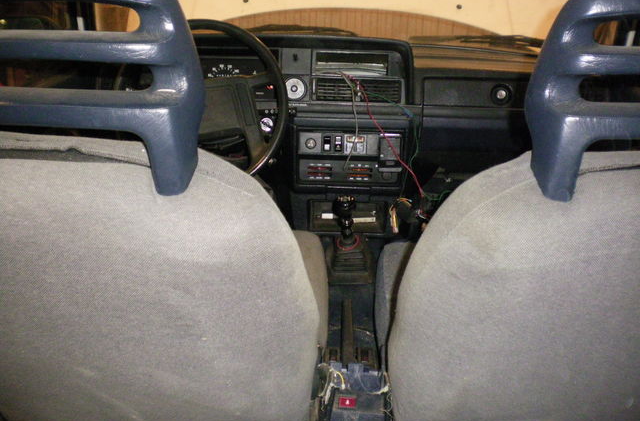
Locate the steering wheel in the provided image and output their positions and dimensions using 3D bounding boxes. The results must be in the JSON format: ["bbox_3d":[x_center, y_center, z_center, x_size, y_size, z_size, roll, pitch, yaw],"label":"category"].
[{"bbox_3d":[-0.269,-0.234,1.460,0.395,0.395,0.090,1,-8,-3],"label":"steering wheel"}]

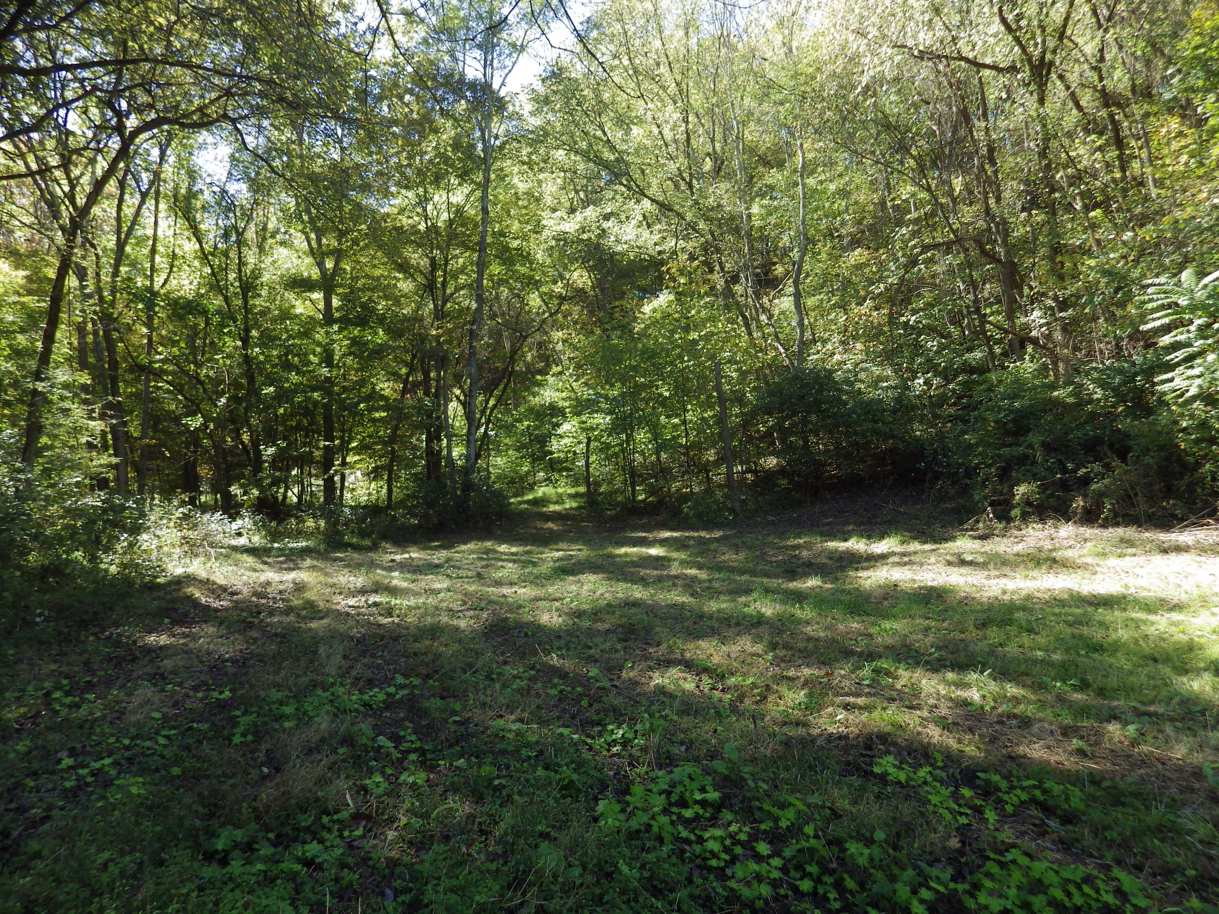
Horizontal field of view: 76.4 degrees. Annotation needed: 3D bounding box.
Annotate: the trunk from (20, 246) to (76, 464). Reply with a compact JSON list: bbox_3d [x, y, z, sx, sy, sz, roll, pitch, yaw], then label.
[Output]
[{"bbox_3d":[-11.244,-2.022,15.544,0.340,4.520,0.310,11,-1,-35],"label":"trunk"}]

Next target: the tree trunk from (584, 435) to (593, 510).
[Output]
[{"bbox_3d":[-0.623,0.409,23.022,0.190,2.210,0.180,-1,-1,-2],"label":"tree trunk"}]

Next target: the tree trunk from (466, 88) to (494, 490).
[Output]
[{"bbox_3d":[-3.528,-4.532,21.112,0.420,11.160,0.360,2,-1,-9],"label":"tree trunk"}]

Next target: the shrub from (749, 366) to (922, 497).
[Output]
[{"bbox_3d":[5.489,-0.589,18.800,4.100,3.150,2.900,0,-1,0],"label":"shrub"}]

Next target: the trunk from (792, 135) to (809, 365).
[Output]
[{"bbox_3d":[5.686,-6.093,23.069,0.420,6.900,0.360,1,-1,14],"label":"trunk"}]

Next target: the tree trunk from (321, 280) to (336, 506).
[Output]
[{"bbox_3d":[-8.002,-1.813,22.065,0.350,6.520,0.330,0,-1,-20],"label":"tree trunk"}]

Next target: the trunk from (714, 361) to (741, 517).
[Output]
[{"bbox_3d":[2.902,-0.449,19.039,0.290,3.890,0.260,-7,-1,9],"label":"trunk"}]

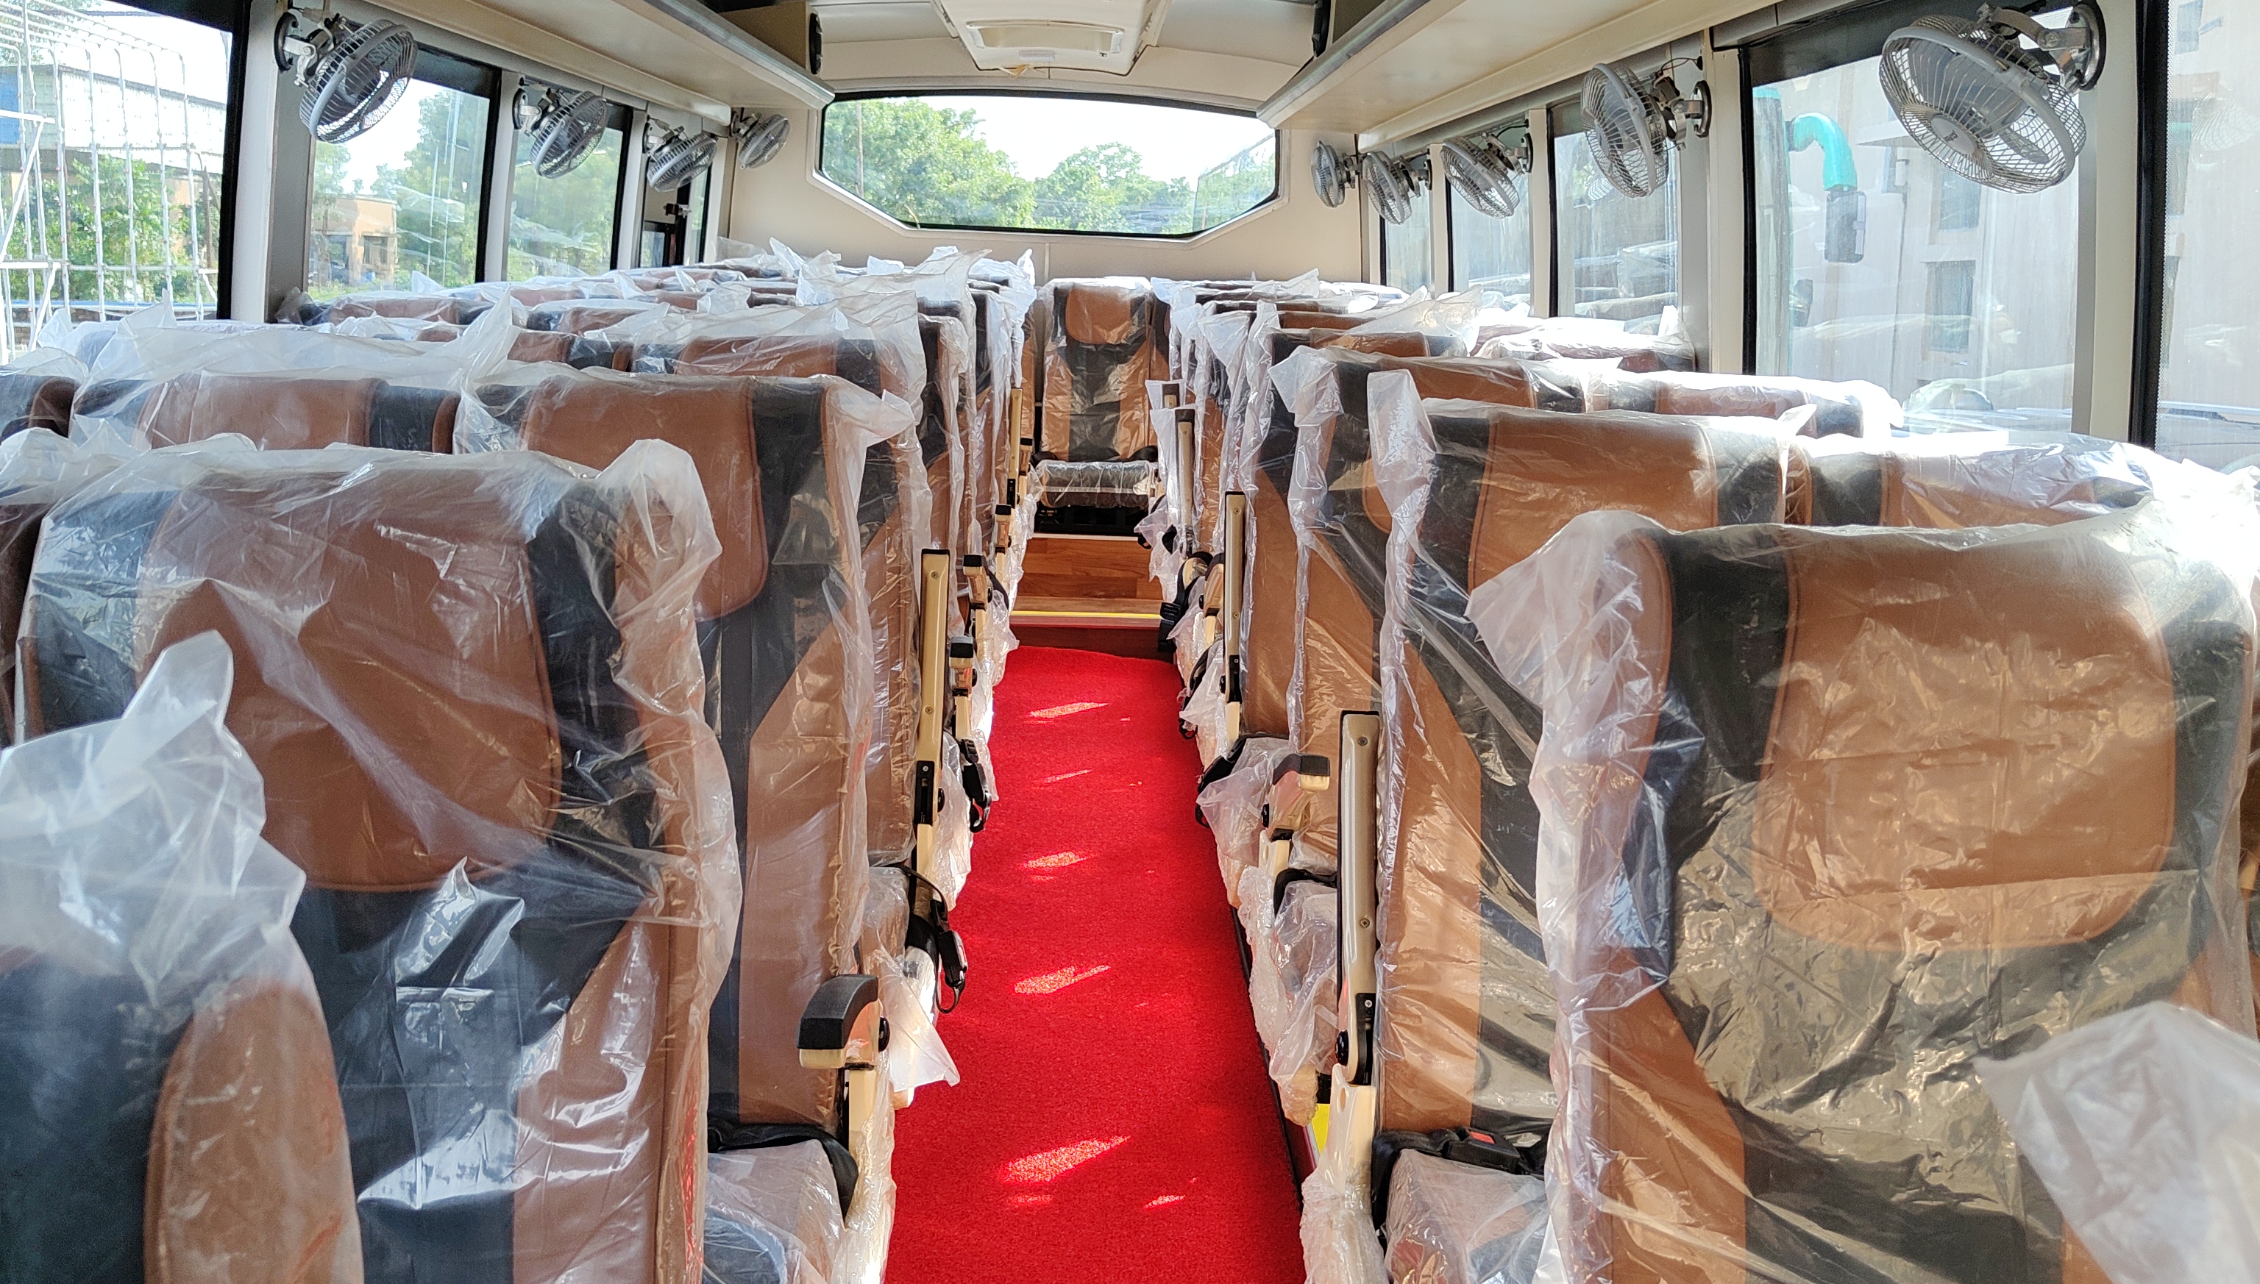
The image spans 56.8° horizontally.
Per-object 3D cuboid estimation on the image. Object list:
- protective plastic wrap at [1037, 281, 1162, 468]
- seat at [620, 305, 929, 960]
[{"bbox_3d":[-0.127,-0.988,7.613,0.450,0.680,0.330,1,11,-1],"label":"protective plastic wrap"},{"bbox_3d":[-0.515,0.152,2.745,0.430,1.040,0.720,1,11,-1],"label":"seat"}]

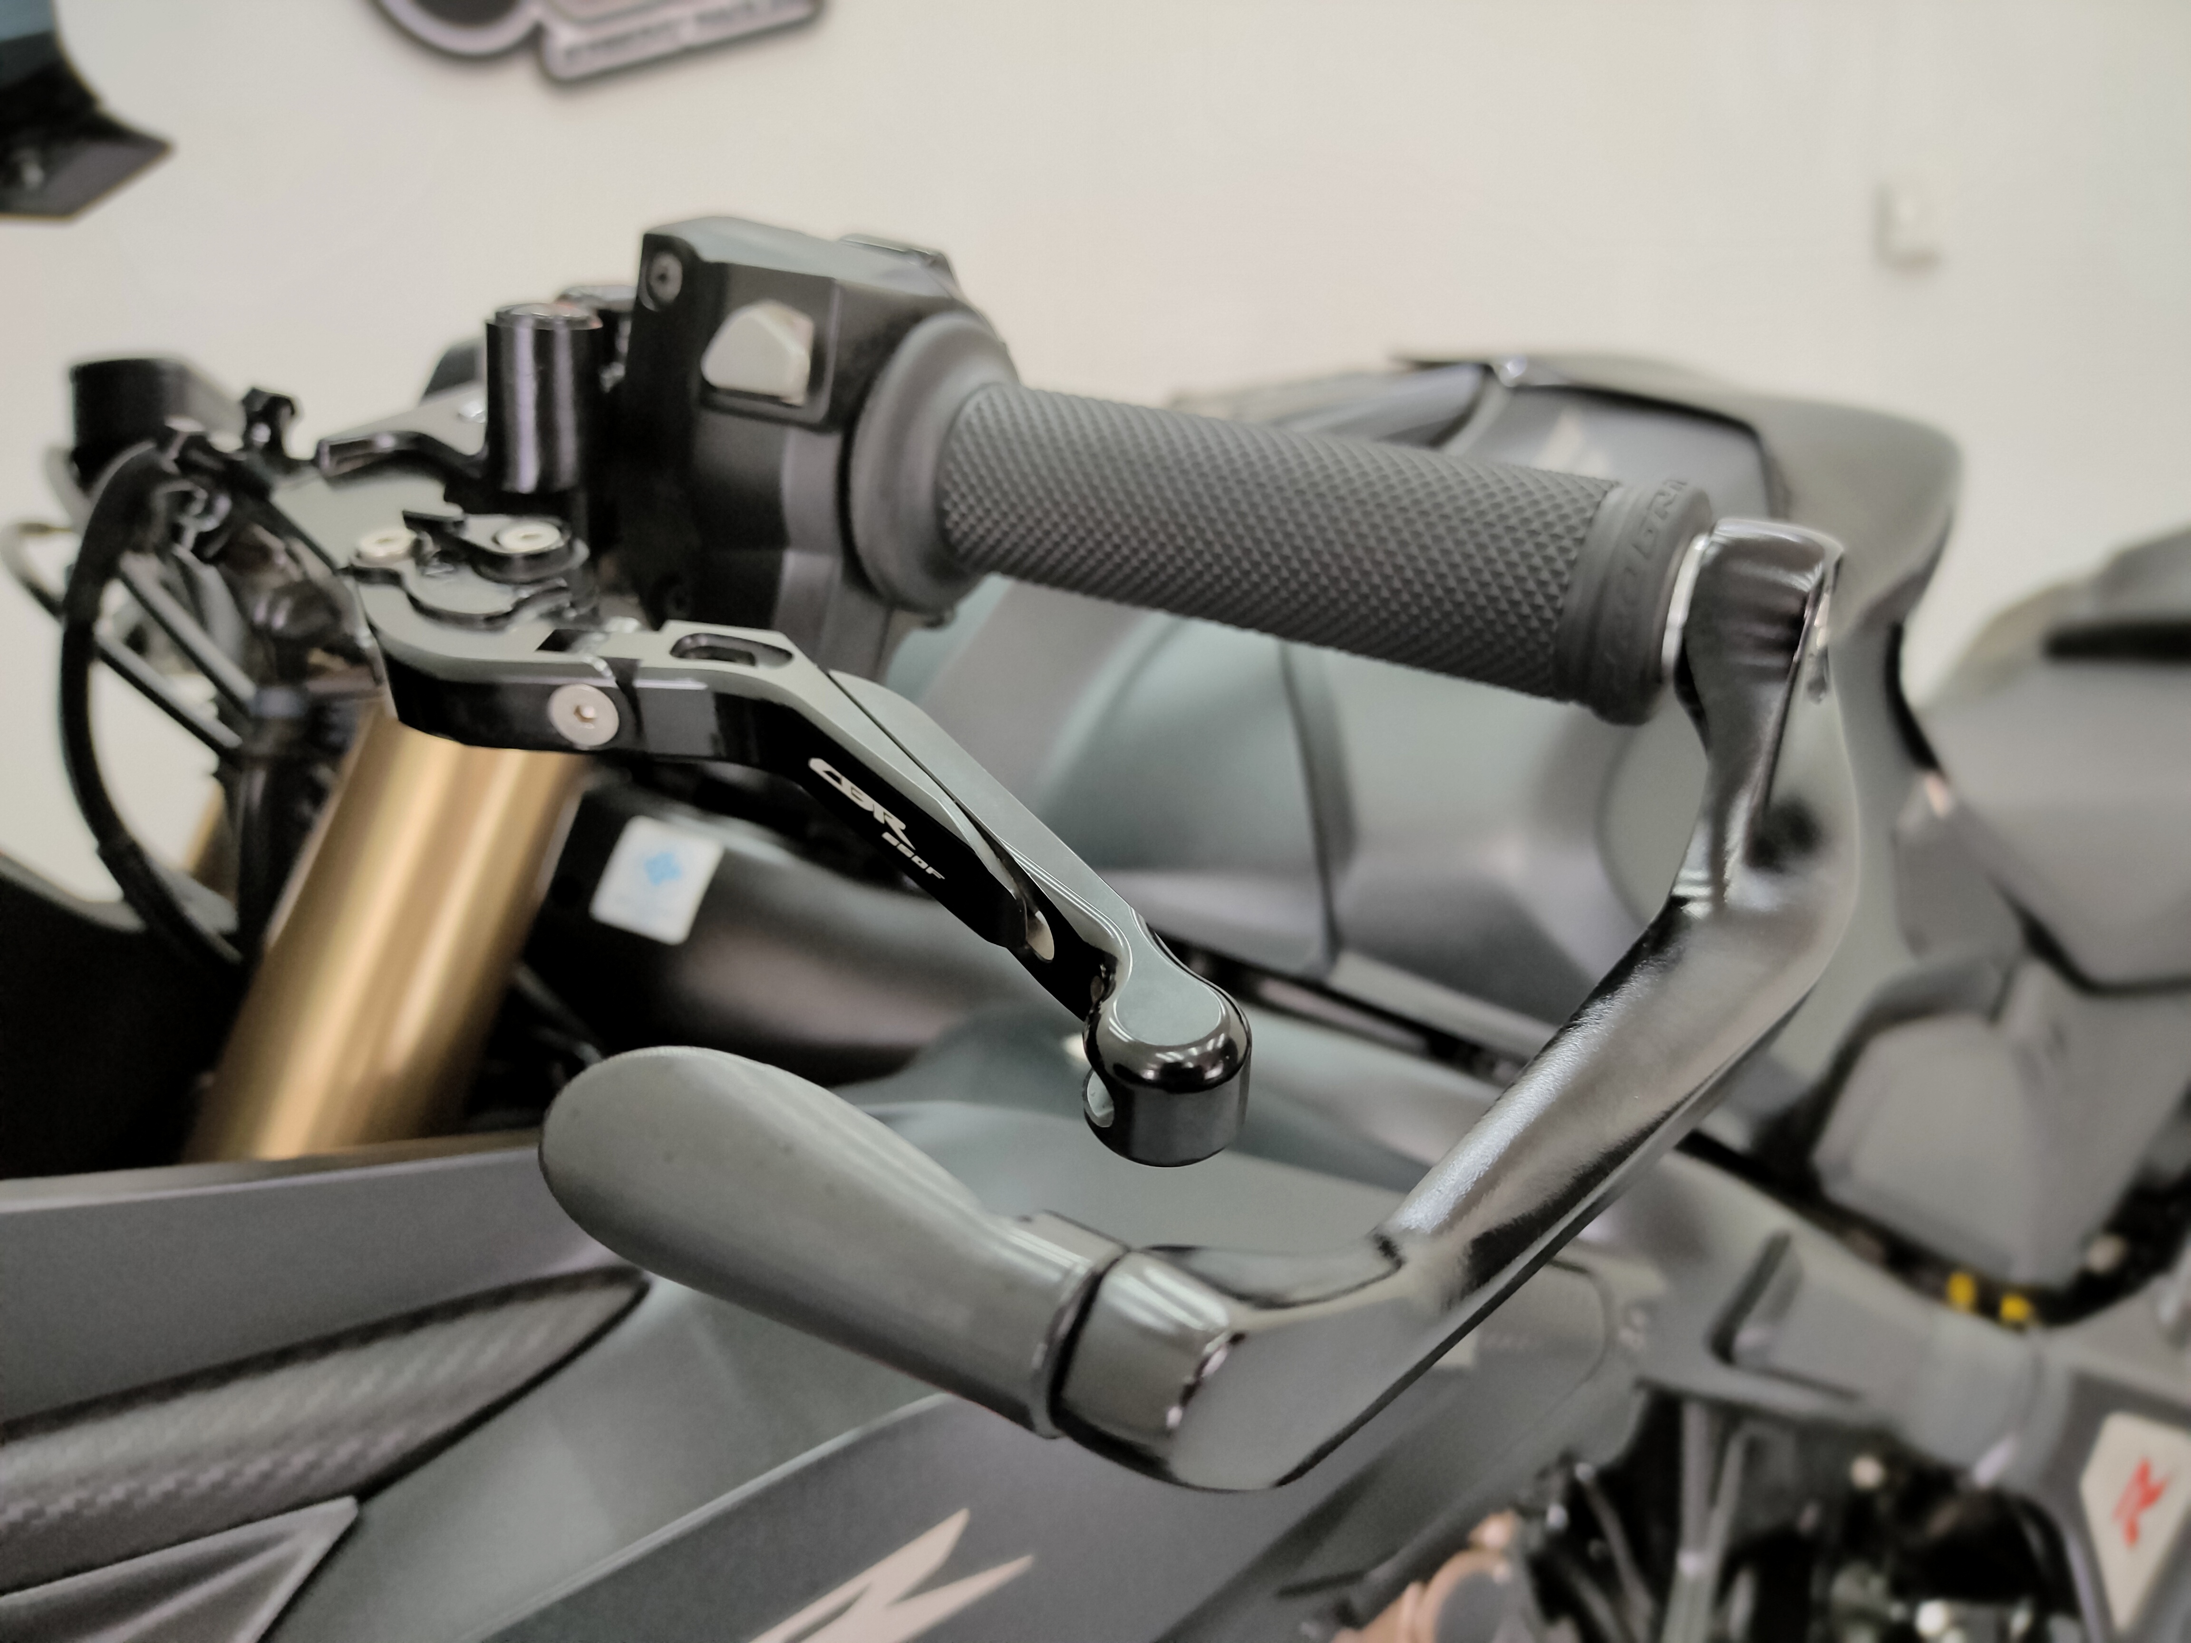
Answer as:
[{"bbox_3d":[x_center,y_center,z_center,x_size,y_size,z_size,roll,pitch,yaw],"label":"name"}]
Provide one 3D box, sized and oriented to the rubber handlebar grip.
[{"bbox_3d":[0.032,-0.043,0.306,0.119,0.034,0.034,16,39,30],"label":"rubber handlebar grip"}]

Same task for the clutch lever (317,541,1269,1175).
[{"bbox_3d":[-0.043,-0.007,0.271,0.172,0.020,0.037,27,44,33],"label":"clutch lever"}]

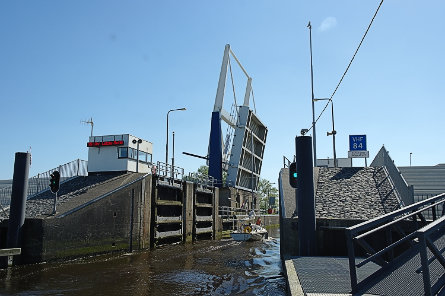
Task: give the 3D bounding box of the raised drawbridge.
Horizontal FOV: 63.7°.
[{"bbox_3d":[2.487,-3.400,49.853,5.244,18.569,11.750,-3,-11,18],"label":"raised drawbridge"}]

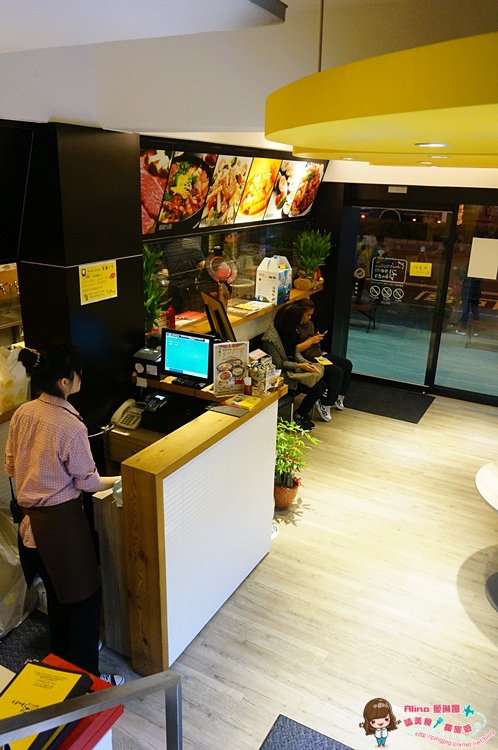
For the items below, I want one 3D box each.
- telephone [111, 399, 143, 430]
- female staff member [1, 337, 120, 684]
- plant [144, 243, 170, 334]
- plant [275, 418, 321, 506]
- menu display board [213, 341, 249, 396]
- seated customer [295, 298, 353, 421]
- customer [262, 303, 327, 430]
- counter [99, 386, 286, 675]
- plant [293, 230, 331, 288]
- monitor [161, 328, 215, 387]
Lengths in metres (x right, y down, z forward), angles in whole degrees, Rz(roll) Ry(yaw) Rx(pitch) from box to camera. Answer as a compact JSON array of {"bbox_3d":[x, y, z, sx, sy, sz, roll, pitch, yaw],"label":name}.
[{"bbox_3d":[-0.693,0.222,3.387,0.185,0.100,0.220,5,19,10],"label":"telephone"},{"bbox_3d":[-0.784,0.621,2.562,0.480,1.580,0.470,-9,21,-27],"label":"female staff member"},{"bbox_3d":[-0.681,-0.530,4.025,0.250,0.690,0.250,11,21,26],"label":"plant"},{"bbox_3d":[0.297,0.627,4.081,0.380,0.660,0.380,1,19,0],"label":"plant"},{"bbox_3d":[-0.088,-0.046,3.281,0.218,0.305,0.070,-9,21,-27],"label":"menu display board"},{"bbox_3d":[0.630,-0.188,5.788,0.740,1.120,0.500,13,22,29],"label":"seated customer"},{"bbox_3d":[0.438,-0.078,5.604,0.650,1.170,0.470,3,19,4],"label":"customer"},{"bbox_3d":[-0.464,0.659,3.296,0.875,1.062,1.295,11,21,26],"label":"counter"},{"bbox_3d":[0.687,-1.245,6.333,0.420,0.640,0.400,1,19,0],"label":"plant"},{"bbox_3d":[-0.345,-0.106,3.409,0.360,0.320,0.170,11,21,26],"label":"monitor"}]

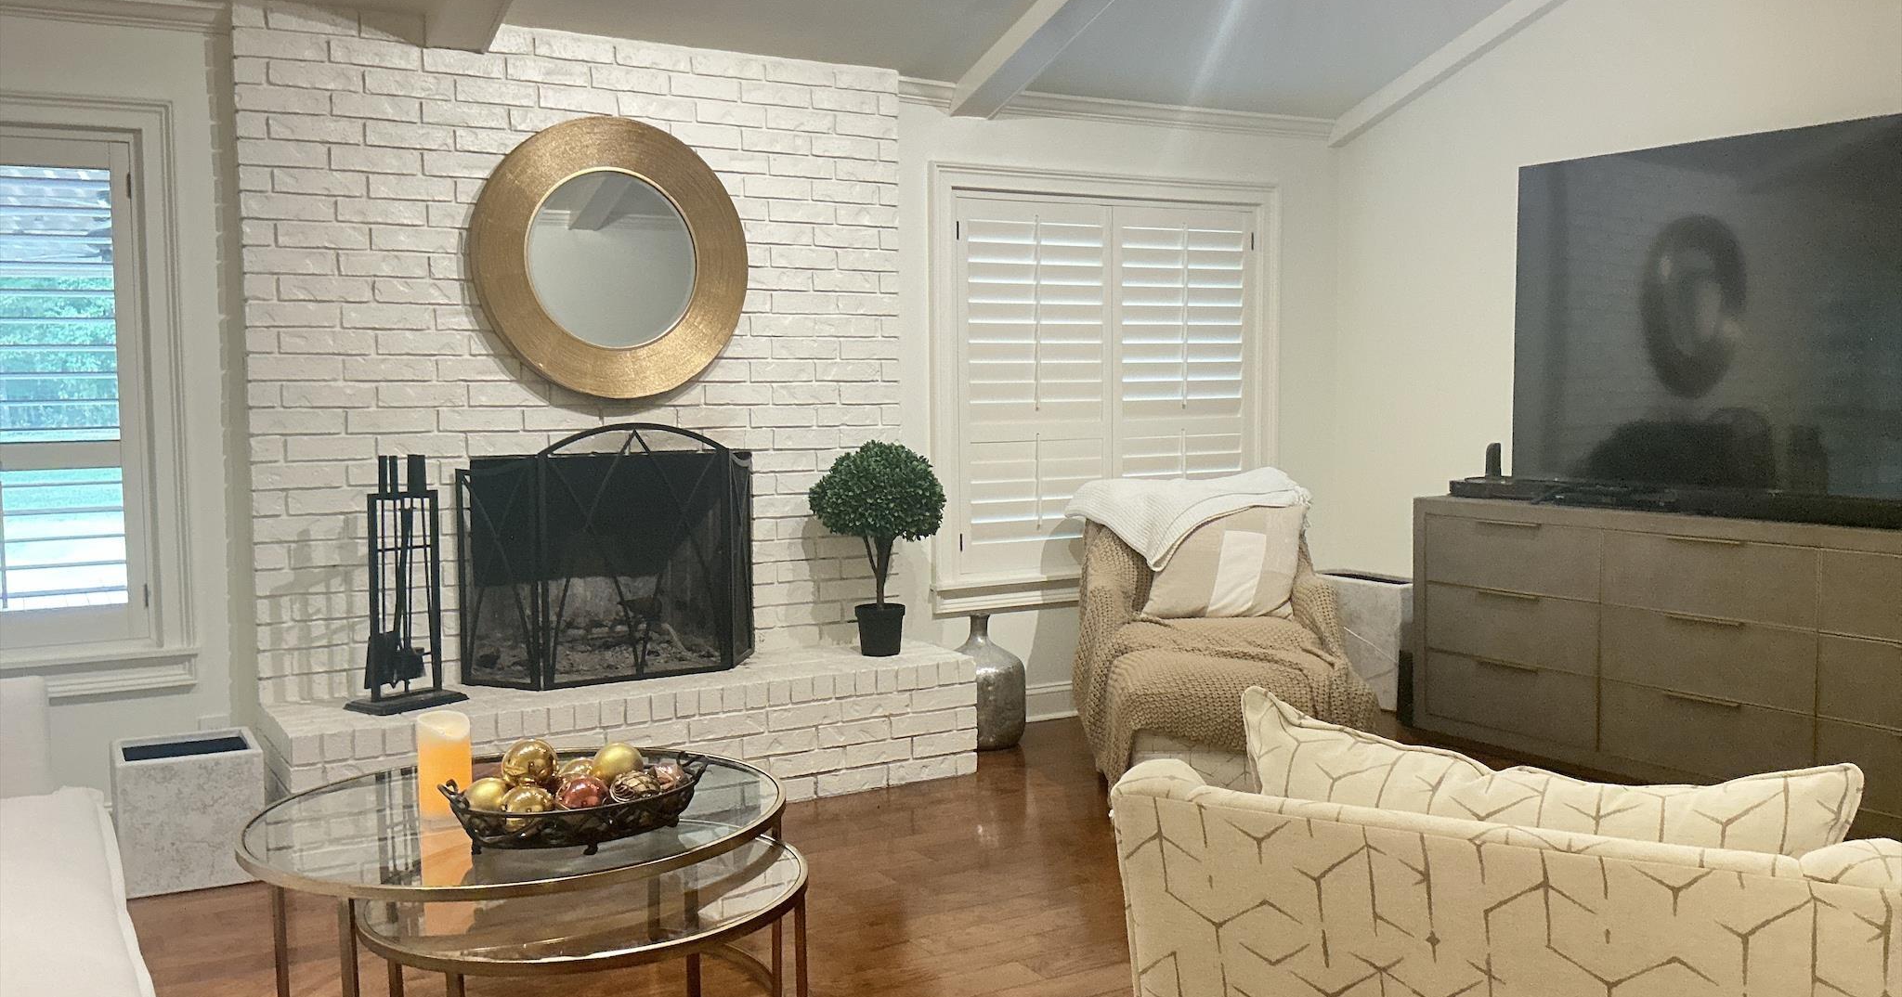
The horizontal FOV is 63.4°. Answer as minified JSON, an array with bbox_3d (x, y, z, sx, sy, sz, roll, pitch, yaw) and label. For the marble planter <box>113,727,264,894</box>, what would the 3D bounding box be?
[{"bbox_3d":[-2.052,0.840,4.151,0.342,0.352,0.285,-3,5,-31],"label":"marble planter"}]

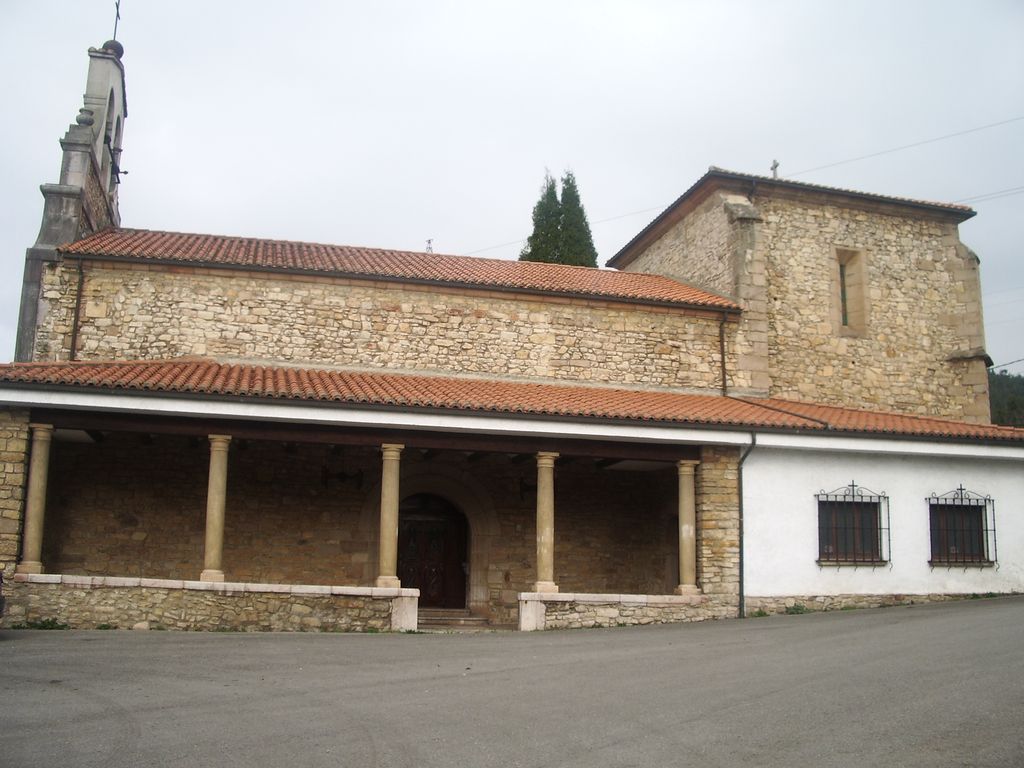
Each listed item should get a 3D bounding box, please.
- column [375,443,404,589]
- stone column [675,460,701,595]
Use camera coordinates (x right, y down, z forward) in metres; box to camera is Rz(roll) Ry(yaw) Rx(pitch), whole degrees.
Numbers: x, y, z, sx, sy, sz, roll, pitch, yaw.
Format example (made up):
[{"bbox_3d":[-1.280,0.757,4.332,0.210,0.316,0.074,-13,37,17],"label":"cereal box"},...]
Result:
[{"bbox_3d":[-2.161,2.345,18.419,0.388,2.543,0.388,4,-10,-11],"label":"column"},{"bbox_3d":[3.316,2.694,19.481,0.388,2.492,0.388,4,-10,-11],"label":"stone column"}]

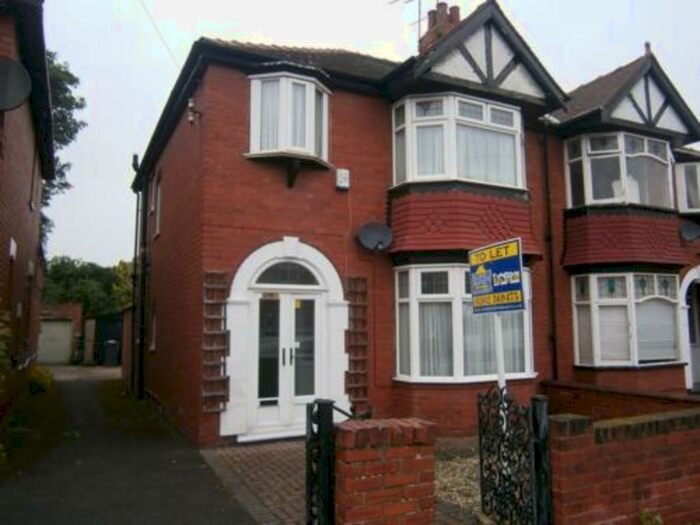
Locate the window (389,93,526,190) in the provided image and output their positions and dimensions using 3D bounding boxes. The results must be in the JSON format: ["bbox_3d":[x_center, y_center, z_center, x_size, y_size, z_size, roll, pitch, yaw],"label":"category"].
[{"bbox_3d":[1.917,-1.849,8.617,2.366,1.393,0.854,3,-6,-27],"label":"window"}]

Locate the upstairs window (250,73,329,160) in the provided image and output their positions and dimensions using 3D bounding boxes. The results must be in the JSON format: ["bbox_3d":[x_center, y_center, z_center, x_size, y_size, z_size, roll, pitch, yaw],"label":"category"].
[{"bbox_3d":[-0.770,-2.034,7.524,1.365,1.155,0.385,3,-6,-27],"label":"upstairs window"}]

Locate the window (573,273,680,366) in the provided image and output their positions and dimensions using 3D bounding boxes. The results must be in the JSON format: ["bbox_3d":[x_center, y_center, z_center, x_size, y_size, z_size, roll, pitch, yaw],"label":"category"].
[{"bbox_3d":[5.517,1.127,10.210,2.380,1.690,0.840,3,-6,-27],"label":"window"}]

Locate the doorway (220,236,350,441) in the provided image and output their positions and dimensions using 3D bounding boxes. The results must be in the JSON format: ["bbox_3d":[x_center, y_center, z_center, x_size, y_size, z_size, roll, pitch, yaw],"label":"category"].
[{"bbox_3d":[-0.828,1.009,7.392,1.904,2.744,0.280,3,-6,-27],"label":"doorway"}]

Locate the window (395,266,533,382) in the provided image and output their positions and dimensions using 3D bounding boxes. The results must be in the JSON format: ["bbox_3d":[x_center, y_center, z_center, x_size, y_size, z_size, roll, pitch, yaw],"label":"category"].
[{"bbox_3d":[1.953,0.980,8.361,2.436,1.712,0.854,3,-6,-27],"label":"window"}]

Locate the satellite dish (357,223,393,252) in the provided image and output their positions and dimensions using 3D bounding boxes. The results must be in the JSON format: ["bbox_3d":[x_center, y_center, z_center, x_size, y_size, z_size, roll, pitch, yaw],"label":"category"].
[{"bbox_3d":[0.379,-0.372,7.815,0.530,0.440,0.300,1,-6,-13],"label":"satellite dish"}]

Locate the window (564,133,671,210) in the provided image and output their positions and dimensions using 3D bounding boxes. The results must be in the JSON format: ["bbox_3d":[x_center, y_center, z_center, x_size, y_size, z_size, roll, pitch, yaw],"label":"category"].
[{"bbox_3d":[5.491,-1.711,10.473,2.359,1.351,0.840,3,-6,-27],"label":"window"}]

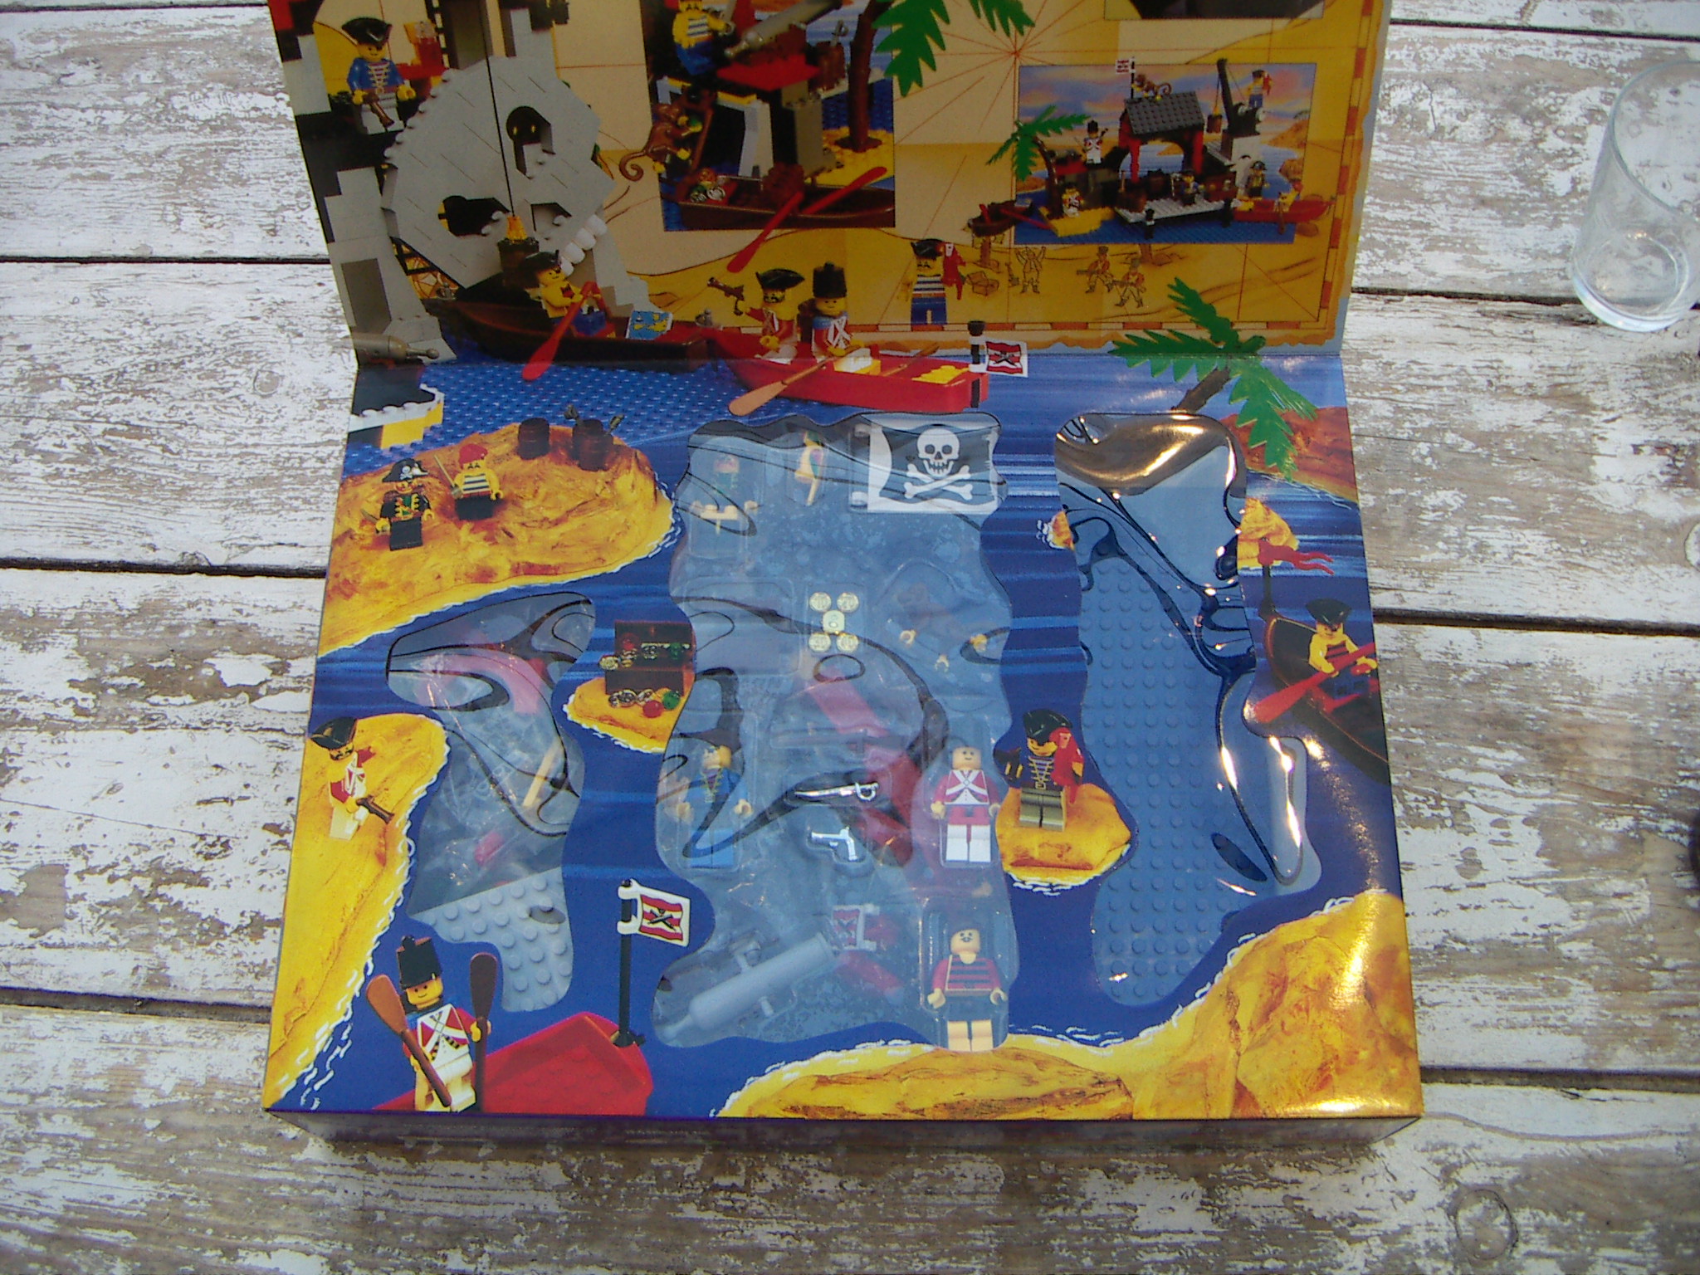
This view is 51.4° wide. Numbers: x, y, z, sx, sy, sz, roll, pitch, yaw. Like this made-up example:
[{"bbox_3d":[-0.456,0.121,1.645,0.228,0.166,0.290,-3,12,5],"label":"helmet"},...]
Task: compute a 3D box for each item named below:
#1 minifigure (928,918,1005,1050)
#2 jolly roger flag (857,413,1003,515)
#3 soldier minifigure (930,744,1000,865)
[{"bbox_3d":[0.041,0.123,0.618,0.025,0.012,0.041,0,69,2],"label":"minifigure"},{"bbox_3d":[0.029,-0.066,0.680,0.056,0.006,0.040,0,69,2],"label":"jolly roger flag"},{"bbox_3d":[0.042,0.060,0.639,0.025,0.012,0.041,0,69,2],"label":"soldier minifigure"}]

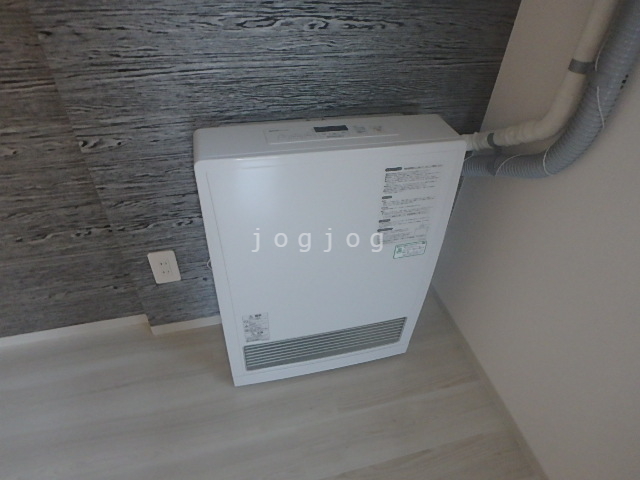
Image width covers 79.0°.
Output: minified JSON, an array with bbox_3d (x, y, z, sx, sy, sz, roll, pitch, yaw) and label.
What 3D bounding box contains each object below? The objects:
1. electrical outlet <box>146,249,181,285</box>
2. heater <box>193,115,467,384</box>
[{"bbox_3d":[-0.438,0.075,1.099,0.070,0.120,0.012,-7,41,-11],"label":"electrical outlet"},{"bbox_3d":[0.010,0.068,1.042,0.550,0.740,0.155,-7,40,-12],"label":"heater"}]

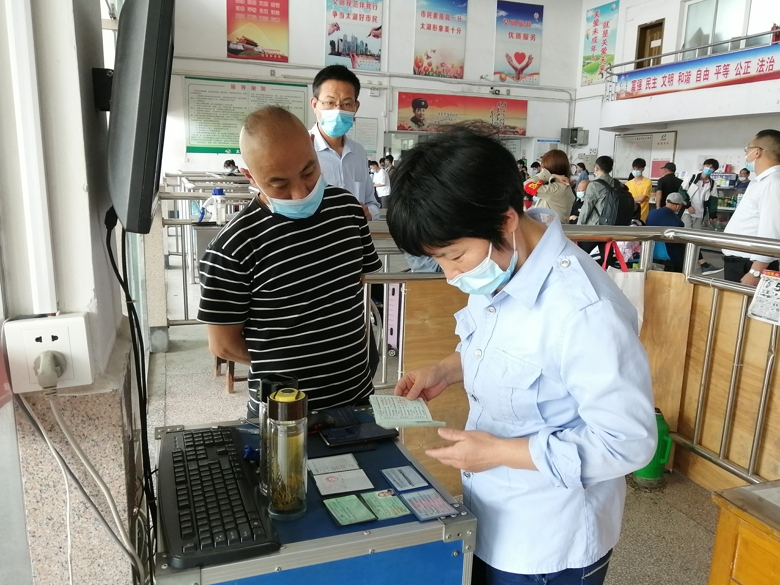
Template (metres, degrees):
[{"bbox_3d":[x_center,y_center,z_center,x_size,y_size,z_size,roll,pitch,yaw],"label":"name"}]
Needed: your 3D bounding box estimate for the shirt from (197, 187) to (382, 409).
[{"bbox_3d":[-0.256,0.011,1.536,0.460,0.620,0.330,-5,13,-29],"label":"shirt"}]

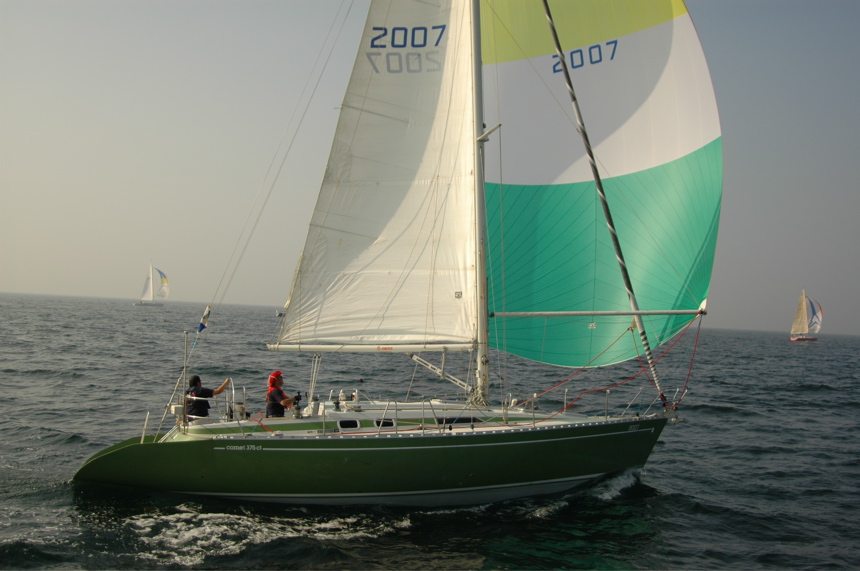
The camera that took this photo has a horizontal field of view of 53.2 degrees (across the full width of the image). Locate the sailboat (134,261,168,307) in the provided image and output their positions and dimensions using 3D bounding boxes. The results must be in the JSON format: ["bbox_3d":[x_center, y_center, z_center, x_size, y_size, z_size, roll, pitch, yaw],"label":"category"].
[{"bbox_3d":[-112.068,-0.402,345.000,13.000,18.000,4.600,4,-2,-20],"label":"sailboat"}]

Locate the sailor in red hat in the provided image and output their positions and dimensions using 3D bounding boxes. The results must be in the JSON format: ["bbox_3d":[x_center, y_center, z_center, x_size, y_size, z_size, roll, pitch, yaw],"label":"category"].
[{"bbox_3d":[-2.751,2.330,15.700,0.550,1.600,0.520,3,-2,-8],"label":"sailor in red hat"}]

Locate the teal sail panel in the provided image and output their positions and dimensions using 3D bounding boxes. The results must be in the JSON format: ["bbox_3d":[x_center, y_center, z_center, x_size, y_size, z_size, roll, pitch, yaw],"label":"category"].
[{"bbox_3d":[3.550,-0.686,19.000,5.700,4.900,2.000,2,-2,22],"label":"teal sail panel"}]

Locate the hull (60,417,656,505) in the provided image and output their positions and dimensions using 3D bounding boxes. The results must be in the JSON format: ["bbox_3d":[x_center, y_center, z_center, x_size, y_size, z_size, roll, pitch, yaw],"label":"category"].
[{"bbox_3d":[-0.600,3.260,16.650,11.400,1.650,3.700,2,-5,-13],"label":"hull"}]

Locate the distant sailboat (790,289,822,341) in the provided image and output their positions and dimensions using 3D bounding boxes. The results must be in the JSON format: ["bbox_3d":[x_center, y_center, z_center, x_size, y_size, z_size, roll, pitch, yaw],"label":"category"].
[{"bbox_3d":[122.901,9.552,280.000,12.500,17.000,4.400,4,-2,-31],"label":"distant sailboat"}]

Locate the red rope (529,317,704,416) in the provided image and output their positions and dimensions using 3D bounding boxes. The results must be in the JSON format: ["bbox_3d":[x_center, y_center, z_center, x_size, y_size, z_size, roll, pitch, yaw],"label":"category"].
[{"bbox_3d":[3.673,1.613,17.100,3.600,2.050,1.200,3,-2,-12],"label":"red rope"}]

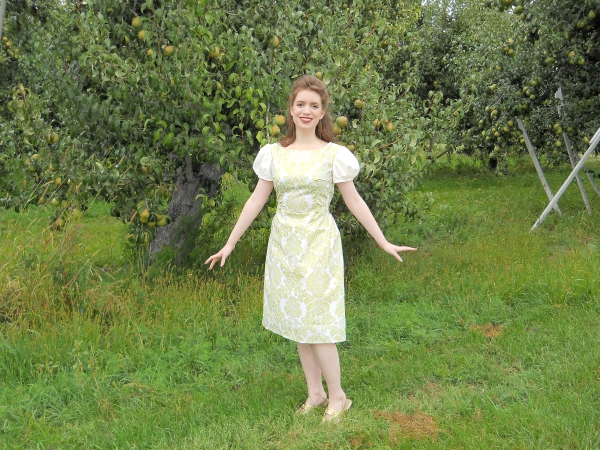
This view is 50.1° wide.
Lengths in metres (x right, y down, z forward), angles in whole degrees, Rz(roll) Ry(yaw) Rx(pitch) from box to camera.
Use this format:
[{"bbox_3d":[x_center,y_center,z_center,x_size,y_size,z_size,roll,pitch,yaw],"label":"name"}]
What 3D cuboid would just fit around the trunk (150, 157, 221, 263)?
[{"bbox_3d":[-1.010,-0.090,5.650,0.600,0.920,0.480,0,10,0],"label":"trunk"}]

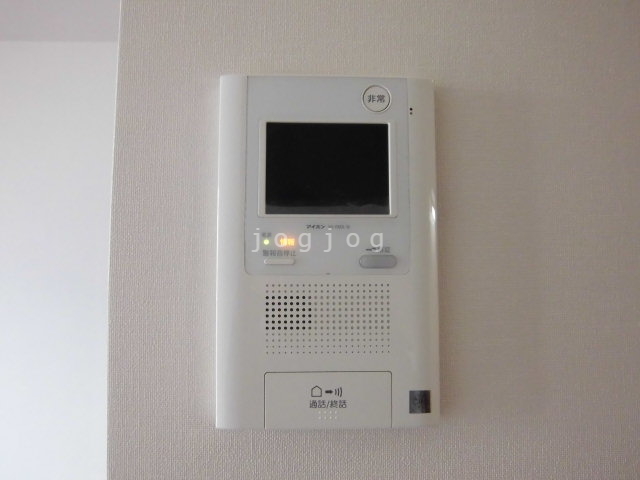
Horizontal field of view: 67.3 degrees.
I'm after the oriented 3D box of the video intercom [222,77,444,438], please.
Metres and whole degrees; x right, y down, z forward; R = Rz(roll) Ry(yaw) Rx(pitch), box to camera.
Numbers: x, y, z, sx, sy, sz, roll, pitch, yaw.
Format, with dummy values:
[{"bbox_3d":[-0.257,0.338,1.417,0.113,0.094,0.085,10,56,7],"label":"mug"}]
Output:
[{"bbox_3d":[0.005,0.006,0.310,0.134,0.215,0.030,0,-4,-2],"label":"video intercom"}]

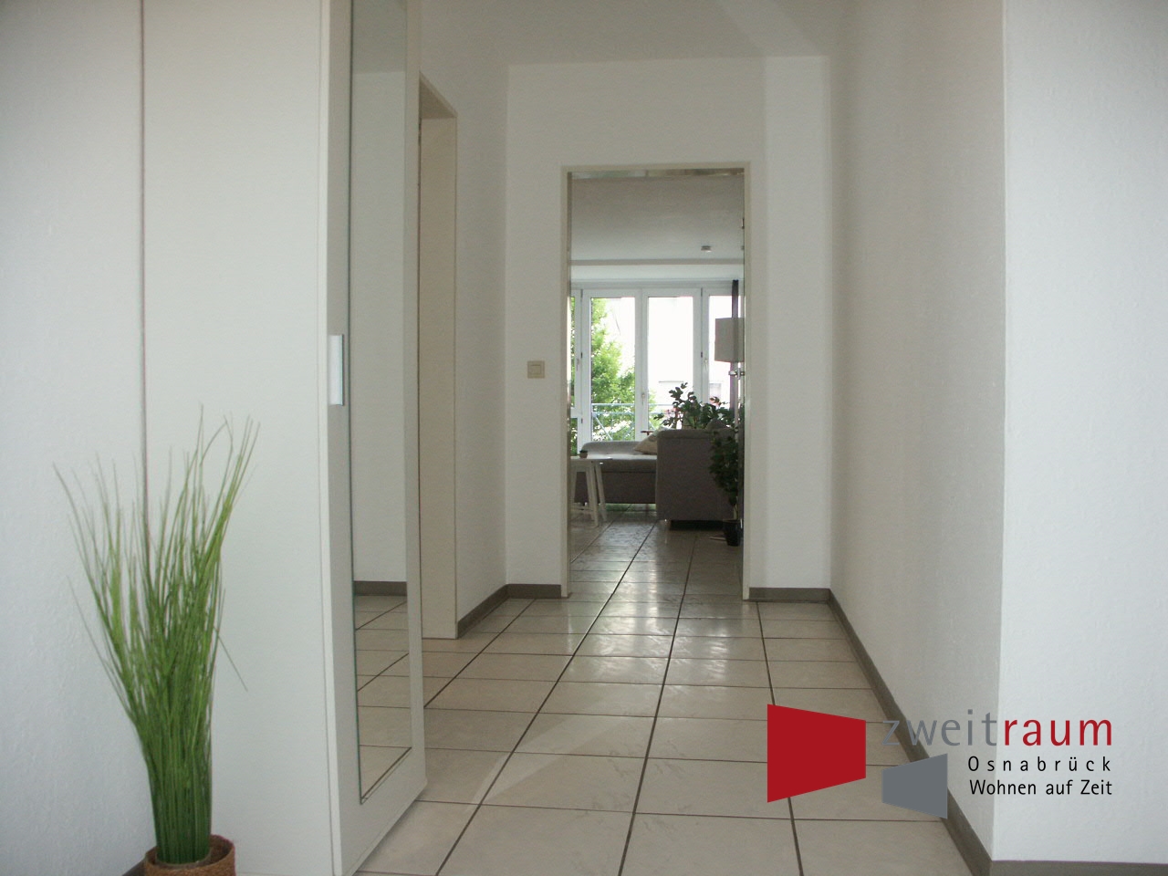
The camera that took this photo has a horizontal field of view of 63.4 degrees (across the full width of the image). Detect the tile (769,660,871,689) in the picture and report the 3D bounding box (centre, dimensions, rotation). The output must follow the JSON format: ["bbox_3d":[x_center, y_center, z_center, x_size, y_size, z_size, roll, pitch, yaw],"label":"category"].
[{"bbox_3d":[0.765,0.784,3.089,0.308,0.010,0.326,0,1,8],"label":"tile"}]

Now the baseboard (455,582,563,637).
[{"bbox_3d":[-0.294,0.731,4.025,0.264,0.062,0.852,0,1,8],"label":"baseboard"}]

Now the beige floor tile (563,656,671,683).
[{"bbox_3d":[0.106,0.775,3.152,0.333,0.010,0.328,0,1,8],"label":"beige floor tile"}]

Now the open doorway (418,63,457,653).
[{"bbox_3d":[-0.628,-0.222,3.188,0.165,2.004,0.870,0,1,8],"label":"open doorway"}]

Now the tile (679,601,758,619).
[{"bbox_3d":[0.588,0.764,4.120,0.333,0.010,0.326,0,1,8],"label":"tile"}]

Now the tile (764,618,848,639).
[{"bbox_3d":[0.850,0.762,3.694,0.303,0.010,0.327,0,1,8],"label":"tile"}]

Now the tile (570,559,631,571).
[{"bbox_3d":[0.085,0.724,5.301,0.333,0.010,0.327,0,1,8],"label":"tile"}]

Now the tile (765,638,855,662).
[{"bbox_3d":[0.801,0.763,3.378,0.305,0.010,0.328,0,1,8],"label":"tile"}]

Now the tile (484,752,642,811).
[{"bbox_3d":[-0.035,0.801,2.197,0.333,0.010,0.327,0,1,8],"label":"tile"}]

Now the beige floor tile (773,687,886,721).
[{"bbox_3d":[0.712,0.783,2.759,0.313,0.010,0.317,0,1,8],"label":"beige floor tile"}]

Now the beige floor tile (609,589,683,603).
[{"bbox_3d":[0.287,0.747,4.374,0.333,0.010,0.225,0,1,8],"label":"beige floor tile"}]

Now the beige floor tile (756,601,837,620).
[{"bbox_3d":[0.906,0.750,4.050,0.309,0.010,0.335,0,1,8],"label":"beige floor tile"}]

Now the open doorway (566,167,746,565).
[{"bbox_3d":[0.337,-0.250,4.427,0.830,1.980,0.150,0,1,8],"label":"open doorway"}]

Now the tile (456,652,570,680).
[{"bbox_3d":[-0.226,0.783,3.235,0.333,0.010,0.326,0,1,8],"label":"tile"}]

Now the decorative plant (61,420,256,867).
[{"bbox_3d":[-0.649,0.393,1.458,0.290,0.840,0.270,0,1,8],"label":"decorative plant"}]

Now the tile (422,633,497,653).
[{"bbox_3d":[-0.510,0.773,3.572,0.333,0.010,0.328,0,1,8],"label":"tile"}]

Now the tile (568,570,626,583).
[{"bbox_3d":[0.044,0.746,5.072,0.333,0.010,0.326,0,1,8],"label":"tile"}]

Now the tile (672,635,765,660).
[{"bbox_3d":[0.491,0.777,3.464,0.333,0.010,0.326,0,1,8],"label":"tile"}]

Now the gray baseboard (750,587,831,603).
[{"bbox_3d":[0.919,0.705,4.244,0.350,0.070,0.012,0,1,8],"label":"gray baseboard"}]

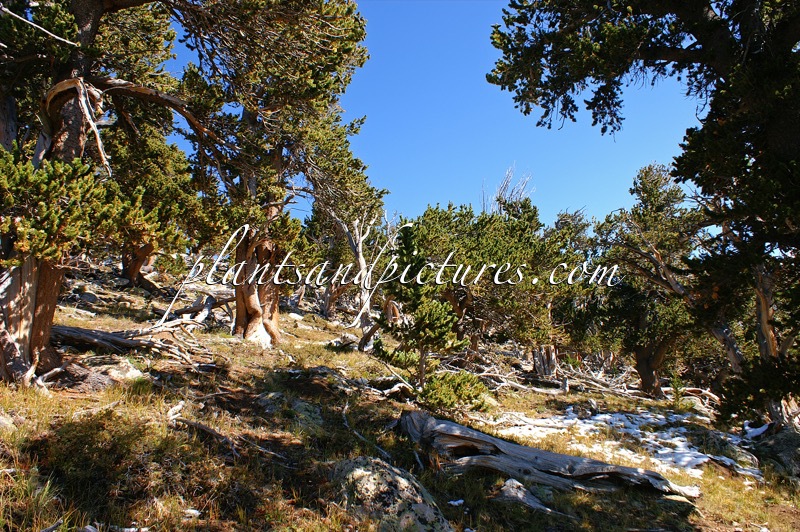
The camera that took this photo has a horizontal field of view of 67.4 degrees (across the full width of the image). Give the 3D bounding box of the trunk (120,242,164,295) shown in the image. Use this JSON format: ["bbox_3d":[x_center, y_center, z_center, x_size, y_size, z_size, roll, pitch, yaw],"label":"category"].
[{"bbox_3d":[-7.946,0.077,18.500,1.150,1.550,0.950,0,-3,0],"label":"trunk"}]

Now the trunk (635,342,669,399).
[{"bbox_3d":[5.391,2.231,12.800,0.660,1.180,0.600,0,-3,0],"label":"trunk"}]

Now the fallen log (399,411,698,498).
[{"bbox_3d":[1.449,1.830,5.850,2.750,0.430,0.580,7,-2,11],"label":"fallen log"}]

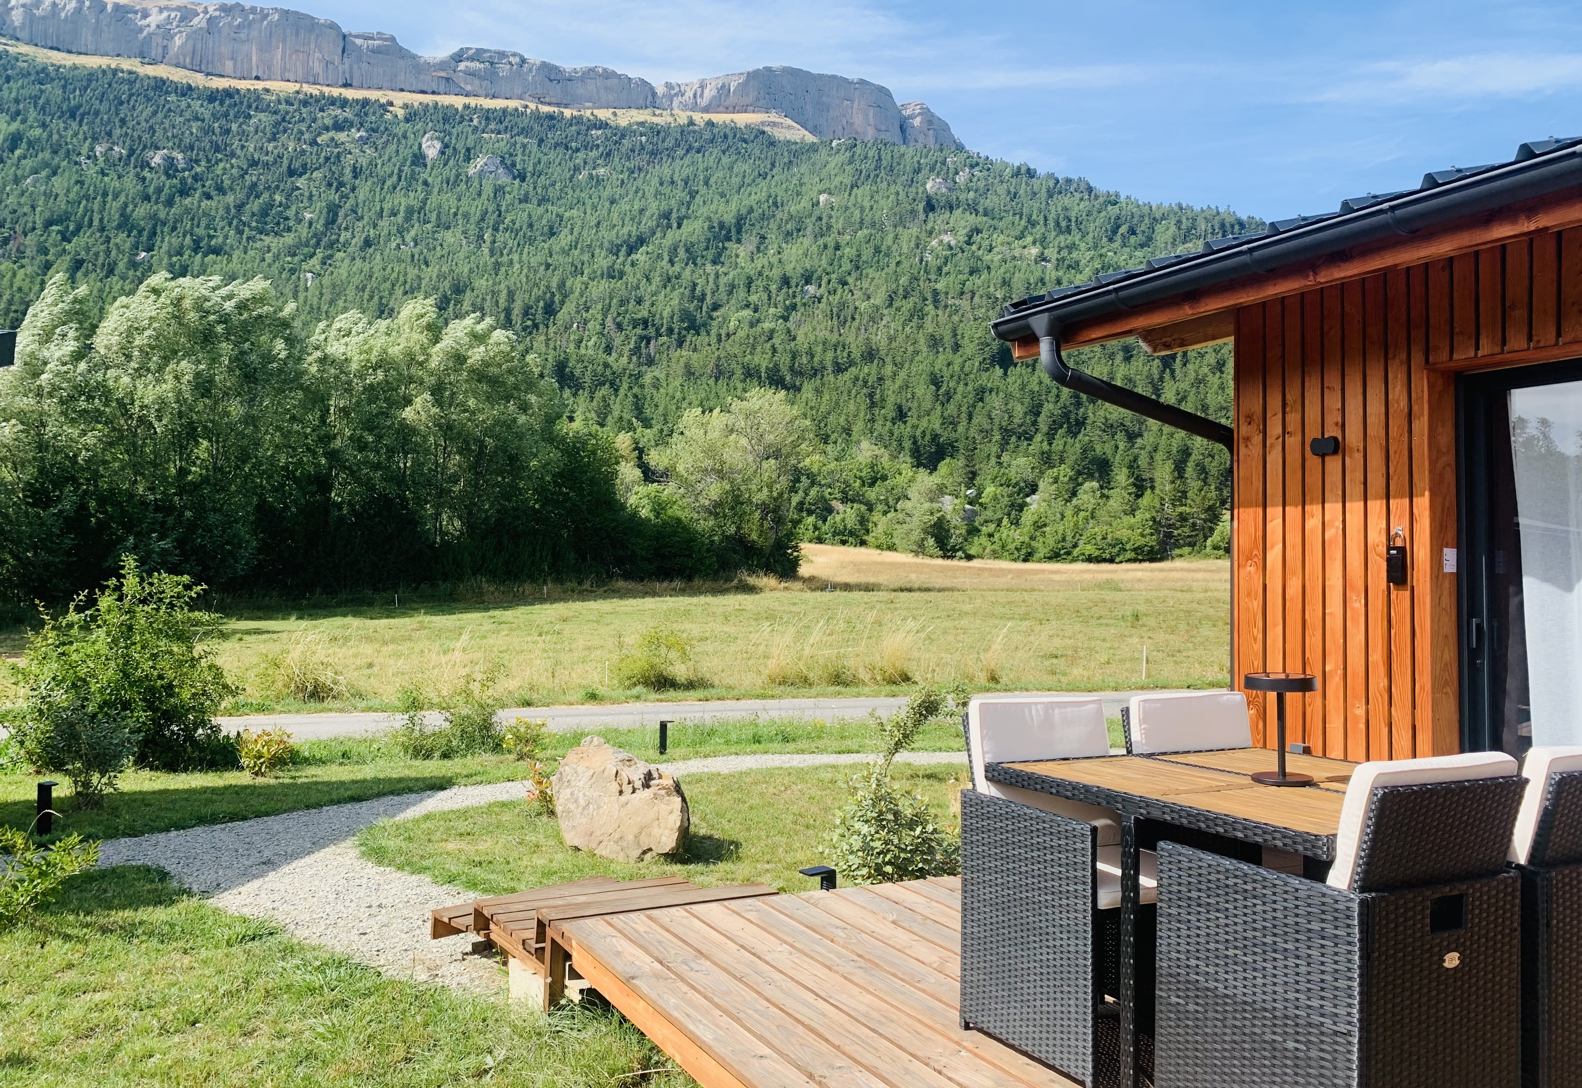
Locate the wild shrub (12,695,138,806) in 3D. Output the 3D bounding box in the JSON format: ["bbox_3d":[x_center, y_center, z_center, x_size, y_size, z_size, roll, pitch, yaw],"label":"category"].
[{"bbox_3d":[-4.894,1.405,8.117,0.730,0.721,0.694,2,-3,-31],"label":"wild shrub"}]

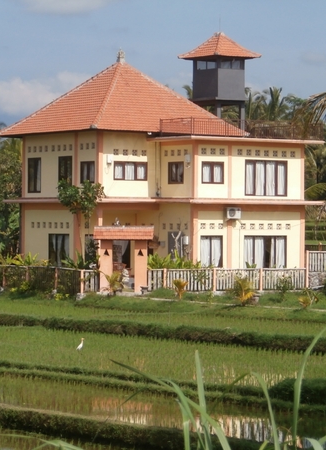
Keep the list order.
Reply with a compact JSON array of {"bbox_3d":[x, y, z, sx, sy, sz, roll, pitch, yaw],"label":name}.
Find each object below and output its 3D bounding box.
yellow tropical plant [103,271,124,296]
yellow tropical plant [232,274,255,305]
[{"bbox_3d":[-2.246,2.654,86.500,0.920,1.180,0.920,0,0,-36],"label":"yellow tropical plant"},{"bbox_3d":[3.293,2.680,78.000,0.980,1.309,0.980,1,0,0],"label":"yellow tropical plant"}]

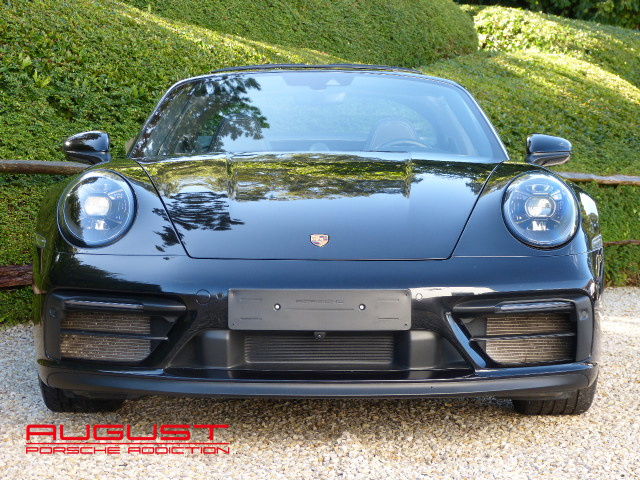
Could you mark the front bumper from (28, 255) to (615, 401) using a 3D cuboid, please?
[{"bbox_3d":[-0.004,0.248,5.100,1.810,0.420,0.600,0,0,0],"label":"front bumper"}]

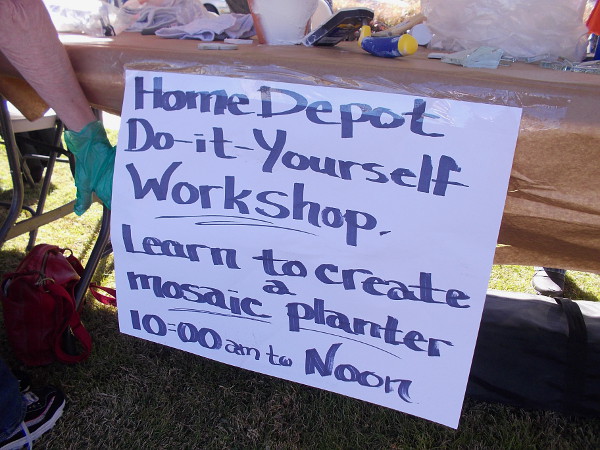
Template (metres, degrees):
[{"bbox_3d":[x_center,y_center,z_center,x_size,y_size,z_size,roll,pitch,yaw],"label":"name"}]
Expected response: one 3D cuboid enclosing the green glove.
[{"bbox_3d":[-0.425,-0.117,1.040,0.115,0.190,0.090,-1,23,-9],"label":"green glove"}]

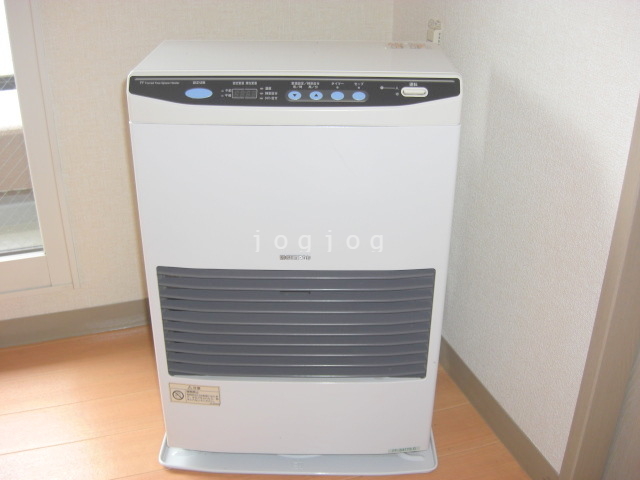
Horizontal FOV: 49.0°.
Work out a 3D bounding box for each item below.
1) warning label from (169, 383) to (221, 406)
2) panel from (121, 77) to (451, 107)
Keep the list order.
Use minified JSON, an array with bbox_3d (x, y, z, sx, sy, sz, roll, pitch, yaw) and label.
[{"bbox_3d":[-0.182,0.226,1.023,0.074,0.034,0.002,3,25,6],"label":"warning label"},{"bbox_3d":[-0.031,-0.178,0.836,0.396,0.035,0.020,1,25,0],"label":"panel"}]

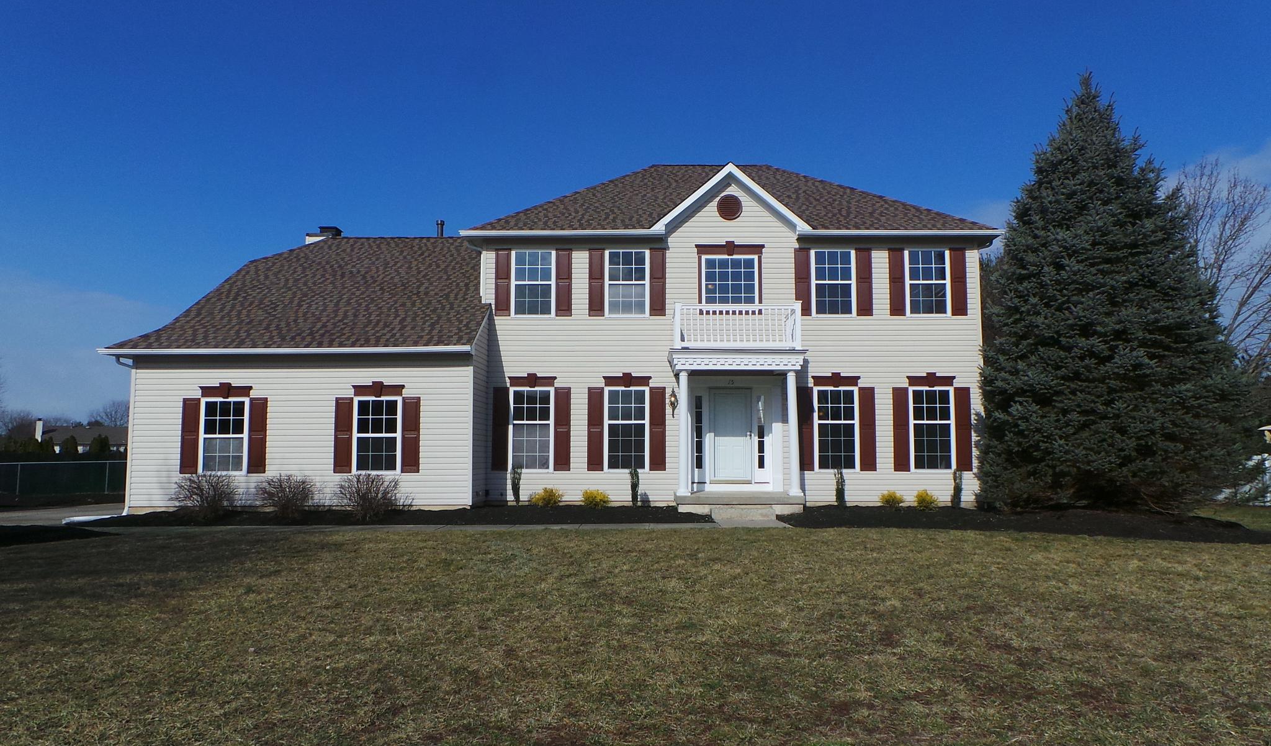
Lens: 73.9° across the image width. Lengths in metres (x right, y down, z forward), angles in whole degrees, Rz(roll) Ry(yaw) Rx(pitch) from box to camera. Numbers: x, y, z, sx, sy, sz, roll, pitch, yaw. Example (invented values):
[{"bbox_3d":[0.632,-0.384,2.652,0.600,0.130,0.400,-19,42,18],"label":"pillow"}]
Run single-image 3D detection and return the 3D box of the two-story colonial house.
[{"bbox_3d":[-1.280,-1.207,21.622,18.240,8.850,10.300,0,-5,0],"label":"two-story colonial house"}]

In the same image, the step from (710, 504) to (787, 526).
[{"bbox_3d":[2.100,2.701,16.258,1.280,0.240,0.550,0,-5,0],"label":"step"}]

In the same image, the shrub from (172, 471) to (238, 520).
[{"bbox_3d":[-8.050,2.304,15.824,1.260,0.860,1.180,0,-5,0],"label":"shrub"}]

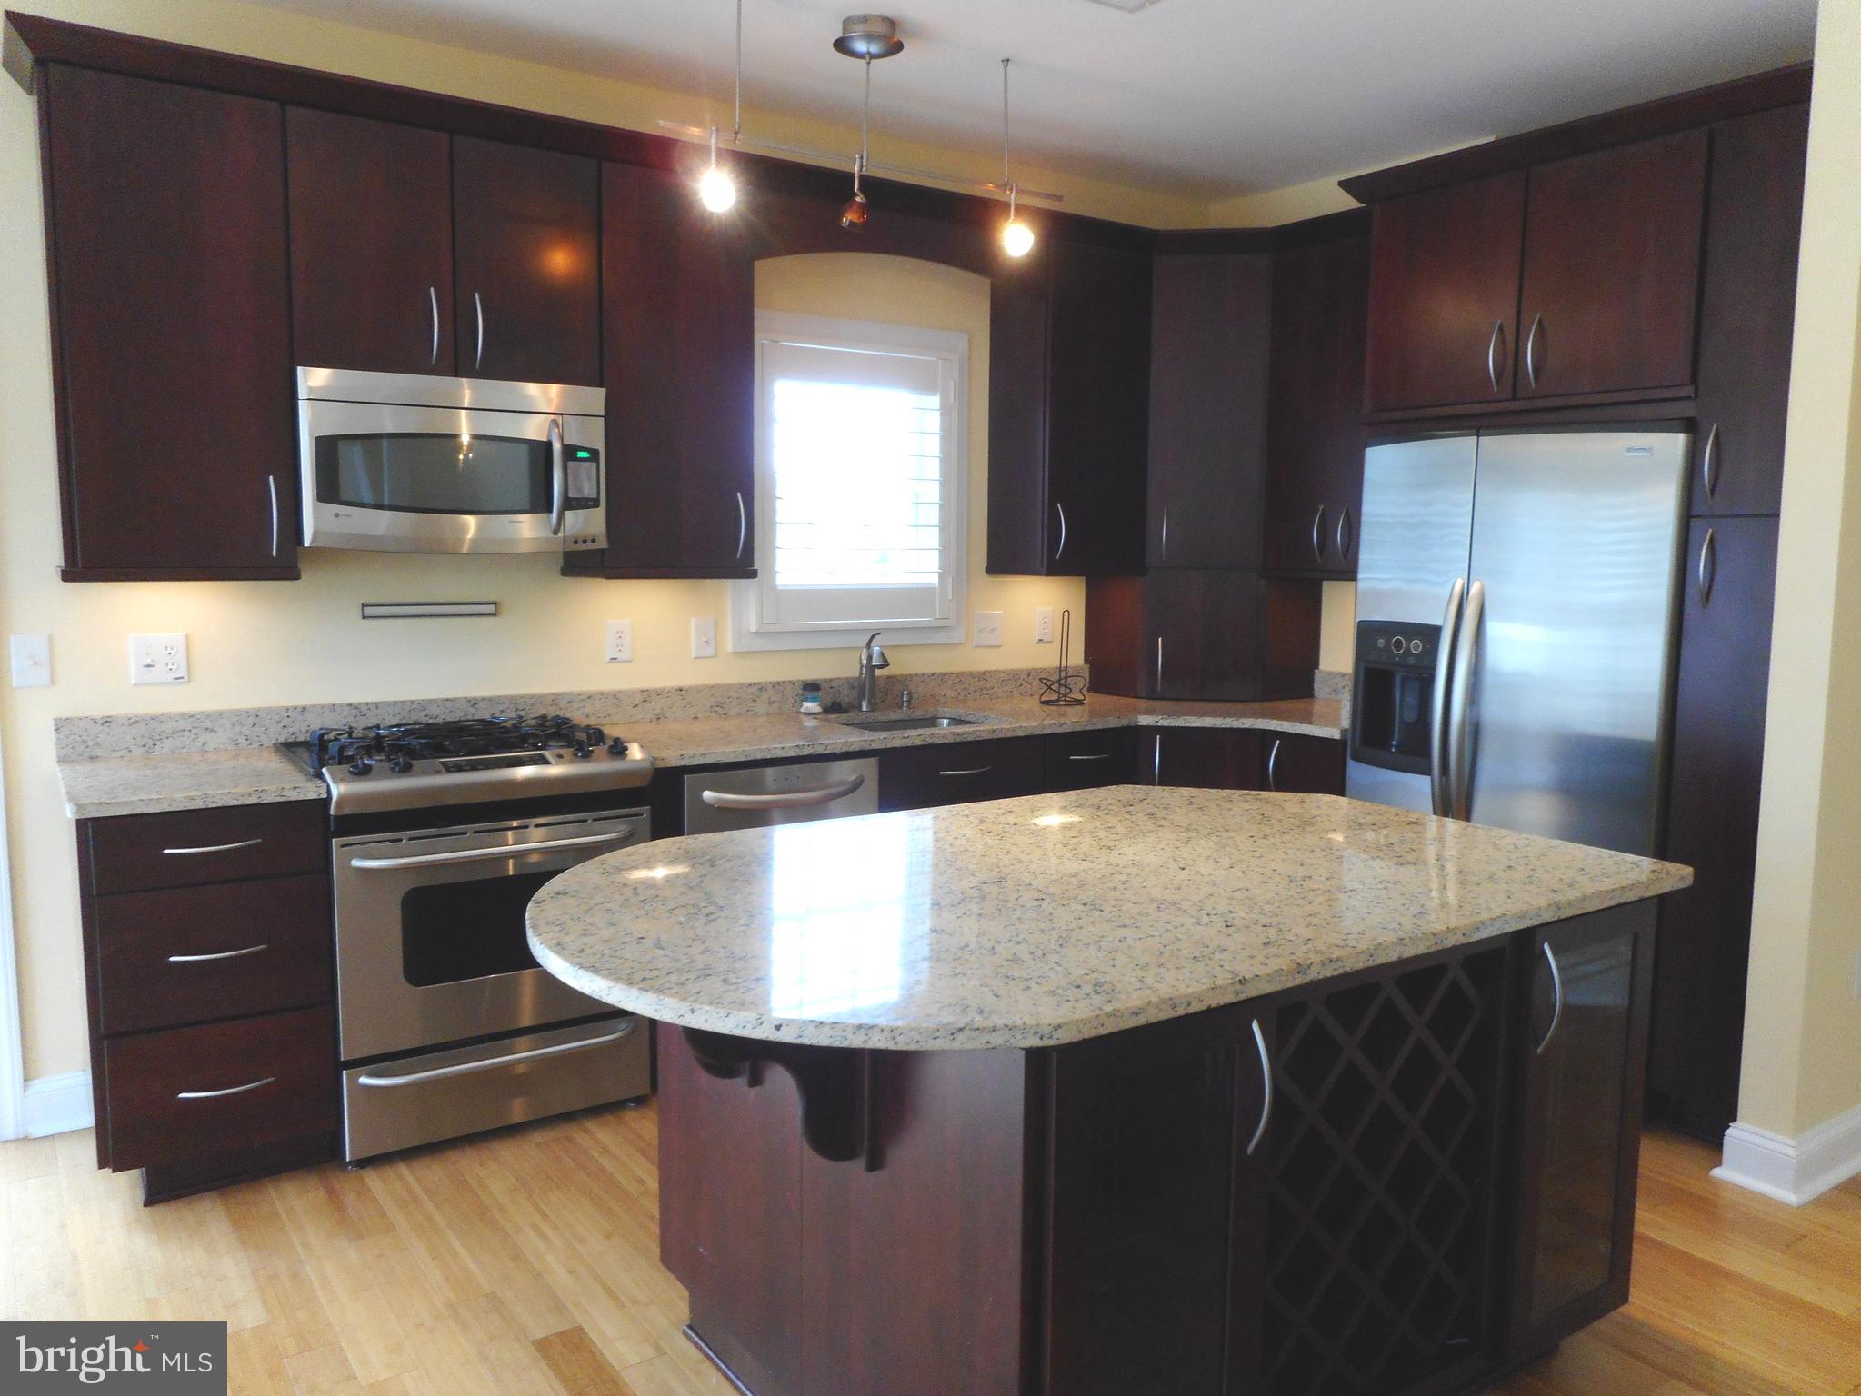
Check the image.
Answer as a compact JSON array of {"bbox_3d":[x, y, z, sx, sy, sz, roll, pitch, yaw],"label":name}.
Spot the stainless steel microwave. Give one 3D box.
[{"bbox_3d":[-1.262,-0.601,3.502,0.744,0.424,0.395,-4,8,-33],"label":"stainless steel microwave"}]

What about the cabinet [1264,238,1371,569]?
[{"bbox_3d":[1.455,-0.934,4.446,0.332,1.089,0.593,-4,8,-33],"label":"cabinet"}]

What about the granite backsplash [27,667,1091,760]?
[{"bbox_3d":[-0.750,0.014,4.127,3.248,0.103,0.030,-4,8,-34],"label":"granite backsplash"}]

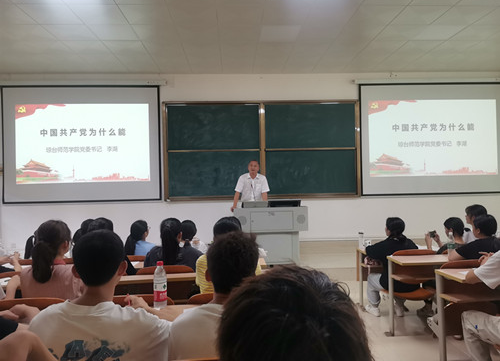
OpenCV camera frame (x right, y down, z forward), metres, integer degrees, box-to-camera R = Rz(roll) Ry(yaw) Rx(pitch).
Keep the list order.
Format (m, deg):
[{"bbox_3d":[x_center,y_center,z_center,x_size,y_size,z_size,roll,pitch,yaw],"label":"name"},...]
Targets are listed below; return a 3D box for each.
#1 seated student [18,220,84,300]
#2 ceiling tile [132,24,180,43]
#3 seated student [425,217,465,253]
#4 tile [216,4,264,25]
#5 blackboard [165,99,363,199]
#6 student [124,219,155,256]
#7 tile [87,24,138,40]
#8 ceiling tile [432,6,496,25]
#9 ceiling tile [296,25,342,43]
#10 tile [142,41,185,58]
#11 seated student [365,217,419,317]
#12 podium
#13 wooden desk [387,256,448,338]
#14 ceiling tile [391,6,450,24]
[{"bbox_3d":[-1.067,0.834,2.407,0.470,1.200,0.750,-1,0,5],"label":"seated student"},{"bbox_3d":[-1.352,-2.143,5.459,0.600,0.025,0.600,-1,0,-3],"label":"ceiling tile"},{"bbox_3d":[2.220,0.939,4.107,0.470,1.120,0.720,-1,0,-31],"label":"seated student"},{"bbox_3d":[-0.124,-2.169,4.919,0.600,0.025,0.600,-1,0,-3],"label":"tile"},{"bbox_3d":[0.261,-0.591,7.483,3.880,1.930,0.100,-1,0,-3],"label":"blackboard"},{"bbox_3d":[-1.081,0.985,3.957,0.470,1.120,0.720,-1,0,17],"label":"student"},{"bbox_3d":[-1.951,-2.131,5.430,0.600,0.025,0.600,-1,0,-3],"label":"tile"},{"bbox_3d":[2.924,-2.259,5.147,0.610,0.020,0.610,-1,0,-3],"label":"ceiling tile"},{"bbox_3d":[1.063,-2.224,5.675,0.610,0.020,0.610,-1,0,-3],"label":"ceiling tile"},{"bbox_3d":[-1.410,-2.179,6.175,0.610,0.020,0.610,-1,0,-3],"label":"tile"},{"bbox_3d":[1.570,1.000,4.200,0.490,1.150,0.700,-1,0,-23],"label":"seated student"},{"bbox_3d":[0.307,0.811,6.025,1.130,0.980,0.740,-1,0,-3],"label":"podium"},{"bbox_3d":[1.991,1.102,3.487,1.300,0.750,0.420,-1,0,-3],"label":"wooden desk"},{"bbox_3d":[2.313,-2.248,5.119,0.610,0.020,0.610,-1,0,-3],"label":"ceiling tile"}]

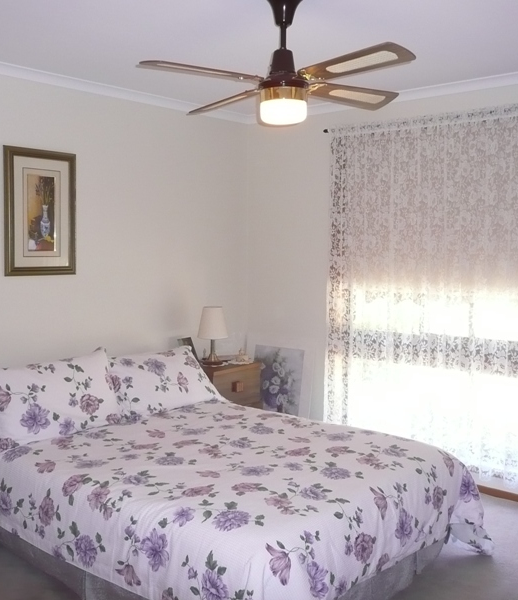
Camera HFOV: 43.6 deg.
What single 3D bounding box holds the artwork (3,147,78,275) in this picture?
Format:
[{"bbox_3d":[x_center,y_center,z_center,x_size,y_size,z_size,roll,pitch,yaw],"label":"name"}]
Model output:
[{"bbox_3d":[-1.241,-0.493,3.694,0.030,0.708,0.449,5,7,42],"label":"artwork"}]

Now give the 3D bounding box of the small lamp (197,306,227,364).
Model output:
[{"bbox_3d":[-0.314,0.239,4.412,0.210,0.386,0.210,1,5,0],"label":"small lamp"}]

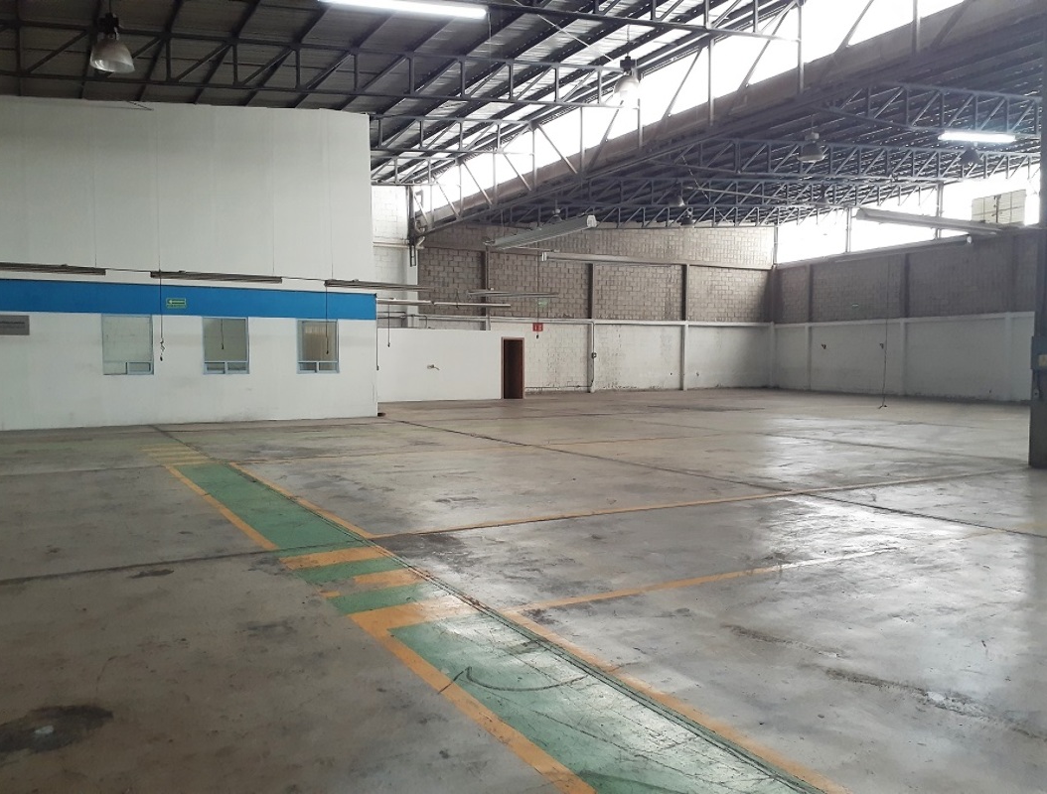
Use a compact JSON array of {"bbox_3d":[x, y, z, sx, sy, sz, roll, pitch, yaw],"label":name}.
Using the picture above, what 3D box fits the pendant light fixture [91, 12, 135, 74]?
[{"bbox_3d":[-4.435,-3.847,8.894,0.430,0.600,0.430,-2,3,-30],"label":"pendant light fixture"}]

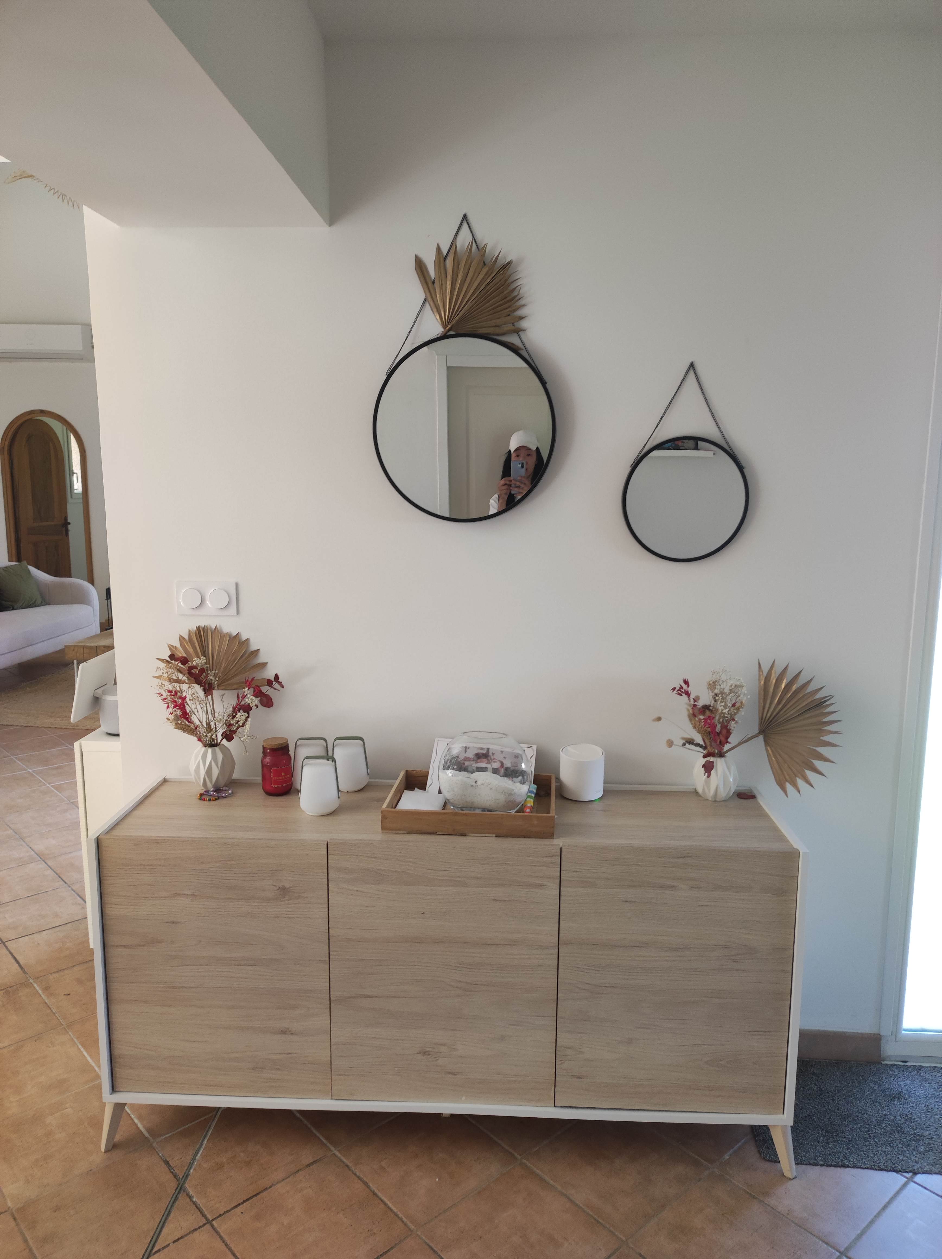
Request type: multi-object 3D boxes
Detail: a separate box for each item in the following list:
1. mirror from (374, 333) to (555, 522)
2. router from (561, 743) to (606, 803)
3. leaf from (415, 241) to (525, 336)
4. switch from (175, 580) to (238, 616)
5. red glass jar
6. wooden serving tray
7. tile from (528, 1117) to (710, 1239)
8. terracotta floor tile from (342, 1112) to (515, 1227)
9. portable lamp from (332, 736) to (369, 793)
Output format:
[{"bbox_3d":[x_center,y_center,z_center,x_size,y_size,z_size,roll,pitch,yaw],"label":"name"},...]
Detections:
[{"bbox_3d":[-0.016,-0.490,2.224,0.451,0.451,0.025,0,11,3],"label":"mirror"},{"bbox_3d":[0.279,0.360,2.285,0.110,0.114,0.110,0,8,0],"label":"router"},{"bbox_3d":[-0.001,-0.798,2.138,0.260,0.225,0.060,1,8,3],"label":"leaf"},{"bbox_3d":[-0.679,-0.081,2.329,0.156,0.088,0.018,0,8,3],"label":"switch"},{"bbox_3d":[-0.497,0.346,2.330,0.082,0.139,0.082,0,8,0],"label":"red glass jar"},{"bbox_3d":[0.007,0.412,2.180,0.388,0.053,0.295,1,8,5],"label":"wooden serving tray"},{"bbox_3d":[0.327,1.209,2.044,0.298,0.010,0.298,-7,11,-41],"label":"tile"},{"bbox_3d":[-0.098,1.202,2.064,0.300,0.010,0.300,-7,11,-41],"label":"terracotta floor tile"},{"bbox_3d":[-0.309,0.343,2.332,0.098,0.133,0.093,1,8,3],"label":"portable lamp"}]

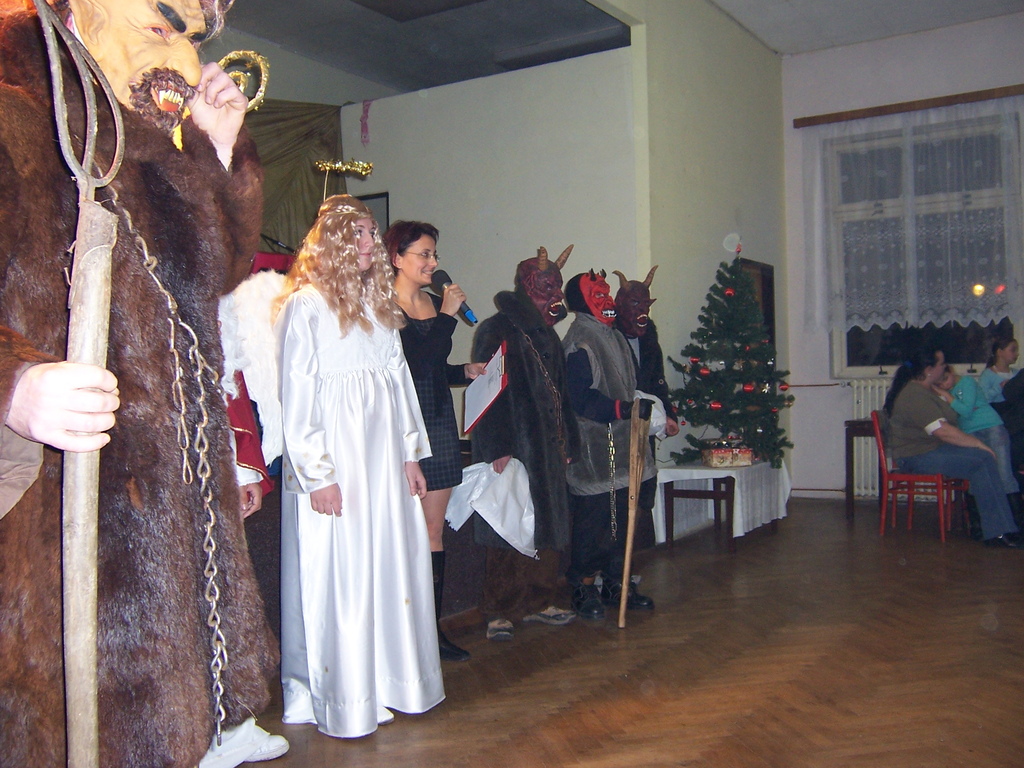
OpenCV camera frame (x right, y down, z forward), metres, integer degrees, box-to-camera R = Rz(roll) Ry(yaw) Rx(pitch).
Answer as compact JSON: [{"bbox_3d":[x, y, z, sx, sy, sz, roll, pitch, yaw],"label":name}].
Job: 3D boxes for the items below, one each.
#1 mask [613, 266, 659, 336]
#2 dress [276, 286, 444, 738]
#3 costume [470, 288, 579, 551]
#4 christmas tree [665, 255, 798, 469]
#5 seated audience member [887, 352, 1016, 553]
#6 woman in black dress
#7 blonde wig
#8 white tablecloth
[{"bbox_3d":[0.648,-0.428,5.123,0.250,0.370,0.240,-1,1,-30],"label":"mask"},{"bbox_3d":[-0.512,0.382,3.254,0.450,1.390,0.570,-1,1,29],"label":"dress"},{"bbox_3d":[0.056,0.158,4.339,0.410,1.140,0.560,-1,1,40],"label":"costume"},{"bbox_3d":[1.461,-0.144,6.529,0.800,1.420,0.840,-1,1,34],"label":"christmas tree"},{"bbox_3d":[2.915,0.395,6.502,0.860,1.250,0.520,-1,1,41],"label":"seated audience member"},{"bbox_3d":[-0.327,0.201,3.968,0.430,1.730,0.470,-1,1,32],"label":"woman in black dress"},{"bbox_3d":[-0.565,-0.396,3.234,0.310,0.450,0.370,-1,1,32],"label":"blonde wig"},{"bbox_3d":[1.442,0.795,6.598,0.530,0.450,1.100,-1,1,34],"label":"white tablecloth"}]

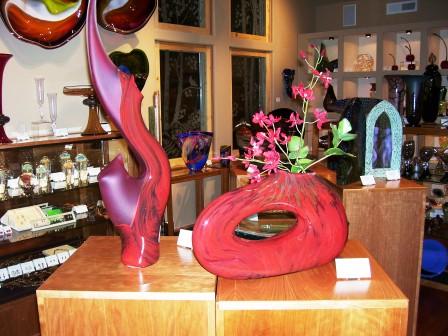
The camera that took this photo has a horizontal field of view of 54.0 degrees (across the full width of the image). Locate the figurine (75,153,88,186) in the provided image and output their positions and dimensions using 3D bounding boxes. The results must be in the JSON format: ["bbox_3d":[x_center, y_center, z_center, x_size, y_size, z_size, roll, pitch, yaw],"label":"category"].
[{"bbox_3d":[-0.893,0.004,2.754,0.070,0.189,0.070,-10,14,-40],"label":"figurine"}]

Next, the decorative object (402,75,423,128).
[{"bbox_3d":[1.381,-0.487,3.197,0.150,0.370,0.150,7,13,35],"label":"decorative object"}]

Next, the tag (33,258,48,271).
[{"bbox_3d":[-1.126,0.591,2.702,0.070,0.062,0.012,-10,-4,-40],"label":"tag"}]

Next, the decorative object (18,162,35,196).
[{"bbox_3d":[-1.069,0.045,2.385,0.085,0.144,0.082,9,14,43],"label":"decorative object"}]

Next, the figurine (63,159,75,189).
[{"bbox_3d":[-0.868,0.025,2.465,0.062,0.149,0.062,9,14,43],"label":"figurine"}]

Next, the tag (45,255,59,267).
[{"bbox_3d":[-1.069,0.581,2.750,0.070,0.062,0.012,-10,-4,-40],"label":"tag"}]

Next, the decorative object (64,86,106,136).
[{"bbox_3d":[-0.753,-0.331,2.548,0.310,0.272,0.310,9,14,43],"label":"decorative object"}]

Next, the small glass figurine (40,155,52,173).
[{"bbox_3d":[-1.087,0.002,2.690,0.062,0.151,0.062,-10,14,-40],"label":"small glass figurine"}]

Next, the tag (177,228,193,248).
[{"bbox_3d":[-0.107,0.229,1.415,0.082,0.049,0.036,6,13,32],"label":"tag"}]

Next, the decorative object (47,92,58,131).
[{"bbox_3d":[-1.012,-0.321,2.613,0.060,0.236,0.060,9,14,43],"label":"decorative object"}]

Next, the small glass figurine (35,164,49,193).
[{"bbox_3d":[-0.998,0.046,2.425,0.067,0.127,0.067,9,14,43],"label":"small glass figurine"}]

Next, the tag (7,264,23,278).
[{"bbox_3d":[-1.185,0.588,2.498,0.070,0.055,0.030,-10,14,-42],"label":"tag"}]

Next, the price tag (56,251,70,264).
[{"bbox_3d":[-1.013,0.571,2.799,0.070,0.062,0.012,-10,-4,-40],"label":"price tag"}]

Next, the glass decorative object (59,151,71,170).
[{"bbox_3d":[-0.963,-0.020,2.691,0.060,0.160,0.060,9,14,43],"label":"glass decorative object"}]

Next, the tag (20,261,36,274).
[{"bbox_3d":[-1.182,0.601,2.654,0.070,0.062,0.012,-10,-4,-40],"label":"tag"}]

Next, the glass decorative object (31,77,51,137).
[{"bbox_3d":[-1.068,-0.356,2.576,0.110,0.335,0.100,-10,14,-40],"label":"glass decorative object"}]

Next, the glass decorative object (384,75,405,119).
[{"bbox_3d":[1.177,-0.471,3.032,0.152,0.322,0.152,-9,13,-39],"label":"glass decorative object"}]

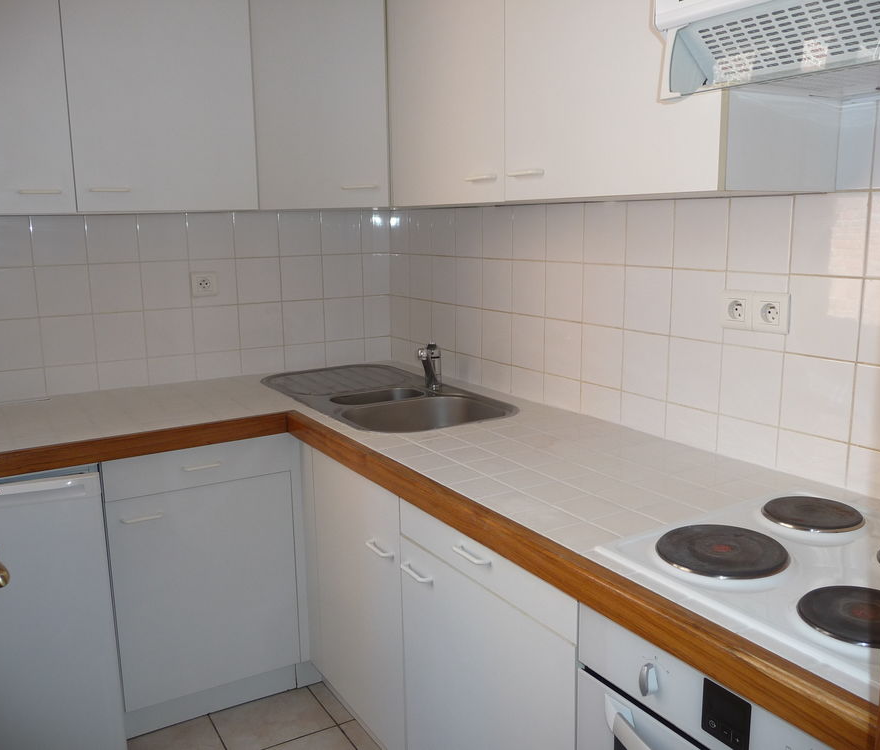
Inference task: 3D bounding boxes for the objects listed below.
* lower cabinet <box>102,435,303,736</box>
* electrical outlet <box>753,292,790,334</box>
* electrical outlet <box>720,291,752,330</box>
[{"bbox_3d":[-0.768,0.536,2.438,0.497,0.816,0.584,-7,12,-30],"label":"lower cabinet"},{"bbox_3d":[0.658,-0.124,1.607,0.016,0.081,0.082,-7,12,-30],"label":"electrical outlet"},{"bbox_3d":[0.615,-0.135,1.677,0.016,0.080,0.081,-7,12,-30],"label":"electrical outlet"}]

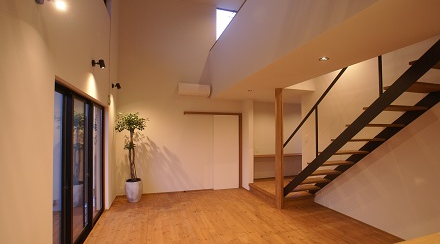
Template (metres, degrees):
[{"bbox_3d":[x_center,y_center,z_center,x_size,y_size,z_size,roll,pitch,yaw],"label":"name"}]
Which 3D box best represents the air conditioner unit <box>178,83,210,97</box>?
[{"bbox_3d":[-0.658,-0.795,5.087,0.780,0.295,0.250,0,-3,-19],"label":"air conditioner unit"}]

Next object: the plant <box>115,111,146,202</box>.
[{"bbox_3d":[-2.009,0.781,4.463,0.640,2.000,0.620,0,-3,-19],"label":"plant"}]

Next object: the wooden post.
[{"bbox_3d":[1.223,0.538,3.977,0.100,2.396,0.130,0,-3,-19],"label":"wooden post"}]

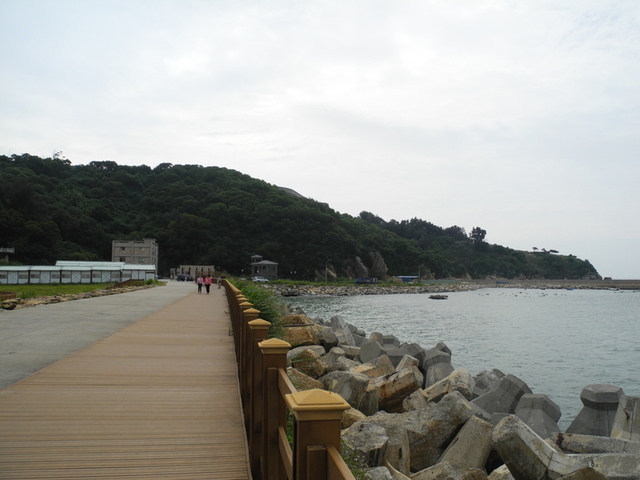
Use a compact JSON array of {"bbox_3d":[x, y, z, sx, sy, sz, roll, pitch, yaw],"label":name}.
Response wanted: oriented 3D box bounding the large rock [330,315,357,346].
[{"bbox_3d":[1.236,4.812,27.226,1.150,1.650,1.150,2,-4,-15],"label":"large rock"}]

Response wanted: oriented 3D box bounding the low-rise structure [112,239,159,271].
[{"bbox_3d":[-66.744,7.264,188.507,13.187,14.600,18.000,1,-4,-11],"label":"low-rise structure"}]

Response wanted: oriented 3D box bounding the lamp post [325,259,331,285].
[{"bbox_3d":[2.196,7.565,124.452,1.500,5.778,0.250,-2,-5,26],"label":"lamp post"}]

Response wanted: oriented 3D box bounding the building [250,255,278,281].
[{"bbox_3d":[-17.527,9.019,164.769,8.400,8.382,8.200,1,-4,-5],"label":"building"}]

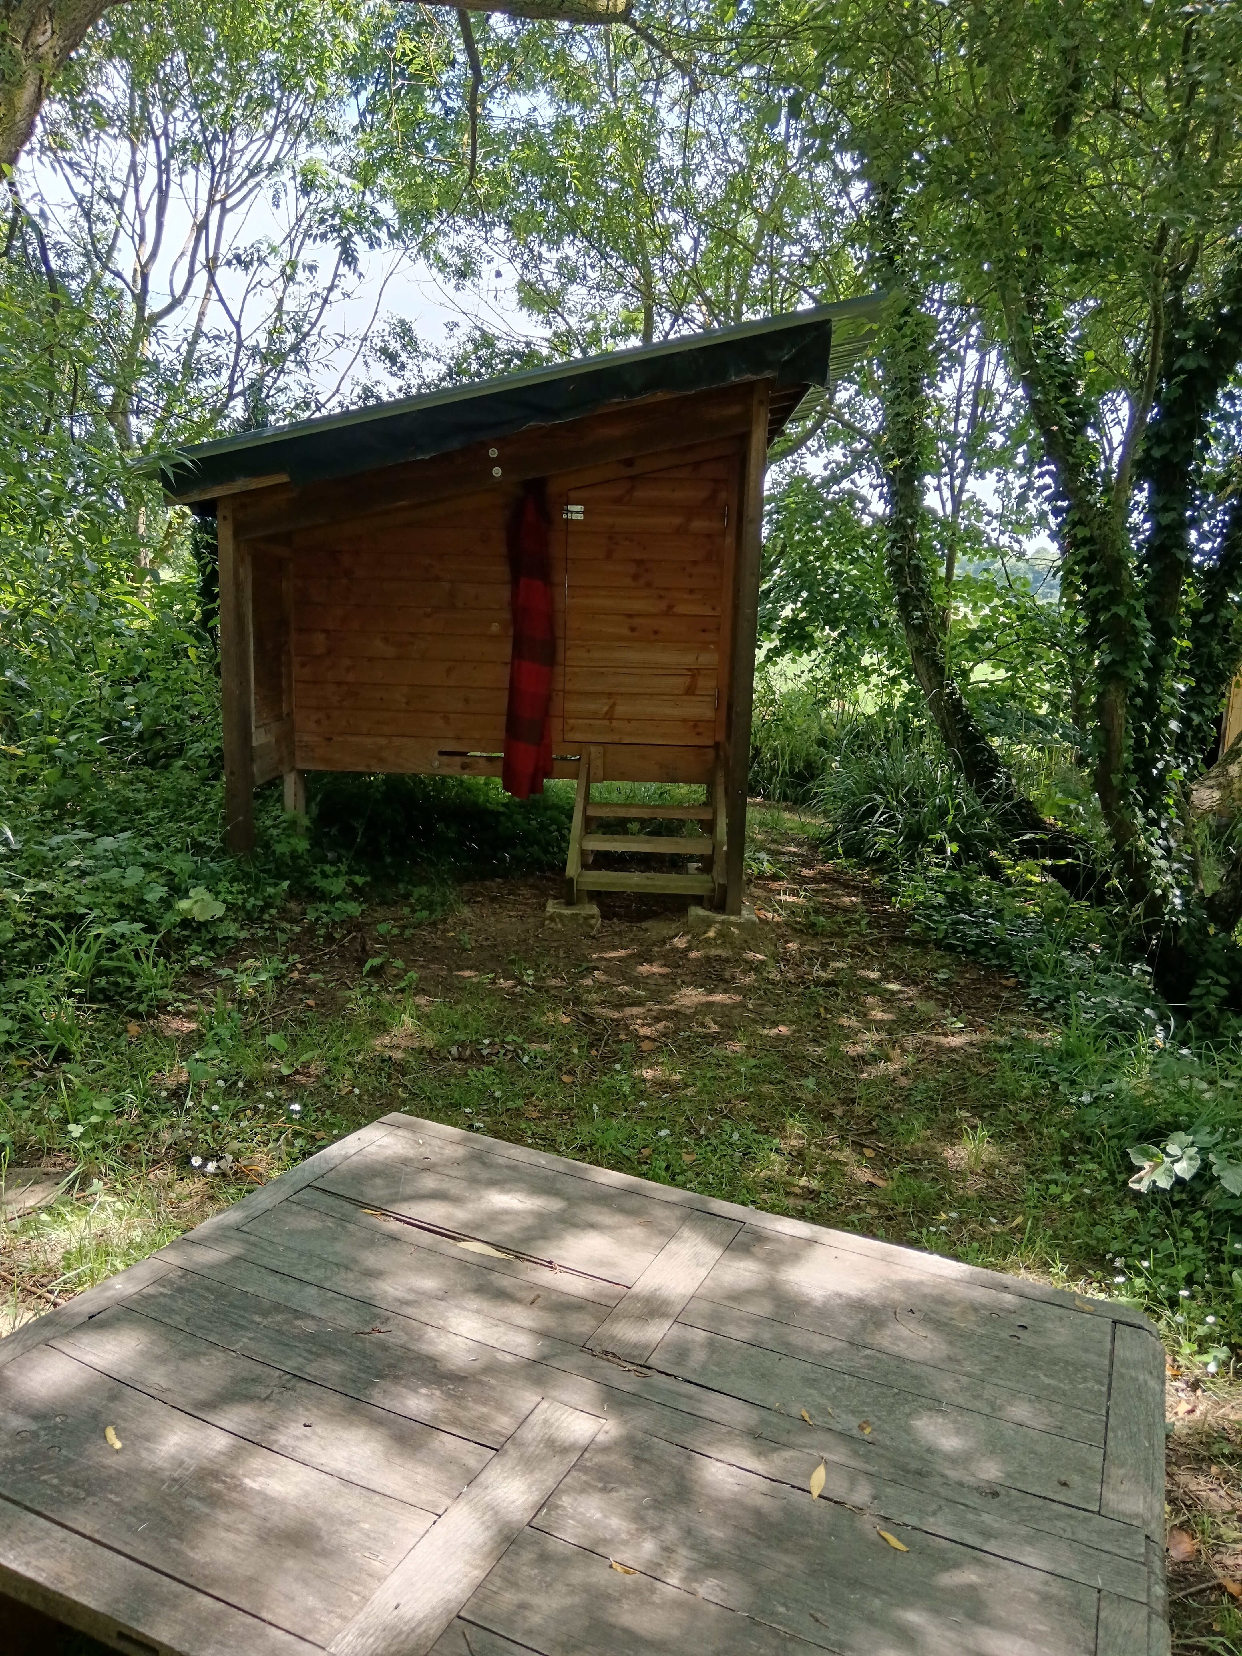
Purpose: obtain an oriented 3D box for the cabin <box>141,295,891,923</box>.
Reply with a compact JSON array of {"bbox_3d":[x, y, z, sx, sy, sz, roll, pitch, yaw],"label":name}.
[{"bbox_3d":[-0.463,-1.274,7.647,3.341,2.887,3.350,2,10,2],"label":"cabin"}]

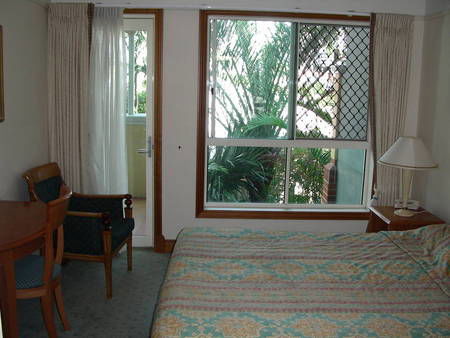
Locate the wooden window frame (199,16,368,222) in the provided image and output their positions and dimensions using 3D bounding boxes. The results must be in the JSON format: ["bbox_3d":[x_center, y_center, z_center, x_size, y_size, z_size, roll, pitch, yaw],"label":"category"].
[{"bbox_3d":[0.560,-0.439,4.441,1.587,1.849,0.116,1,10,-1],"label":"wooden window frame"}]

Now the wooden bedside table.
[{"bbox_3d":[1.566,0.644,4.278,0.524,0.496,0.558,1,10,-1],"label":"wooden bedside table"}]

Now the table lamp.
[{"bbox_3d":[1.558,0.057,4.250,0.512,0.671,0.496,1,10,-1],"label":"table lamp"}]

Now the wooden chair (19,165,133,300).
[{"bbox_3d":[-1.082,0.450,3.791,0.676,0.902,0.628,2,10,4],"label":"wooden chair"}]

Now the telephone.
[{"bbox_3d":[1.642,0.321,4.484,0.210,0.078,0.170,3,10,10],"label":"telephone"}]

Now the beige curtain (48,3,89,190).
[{"bbox_3d":[-1.357,-0.299,4.310,0.349,2.162,0.124,1,10,-1],"label":"beige curtain"}]

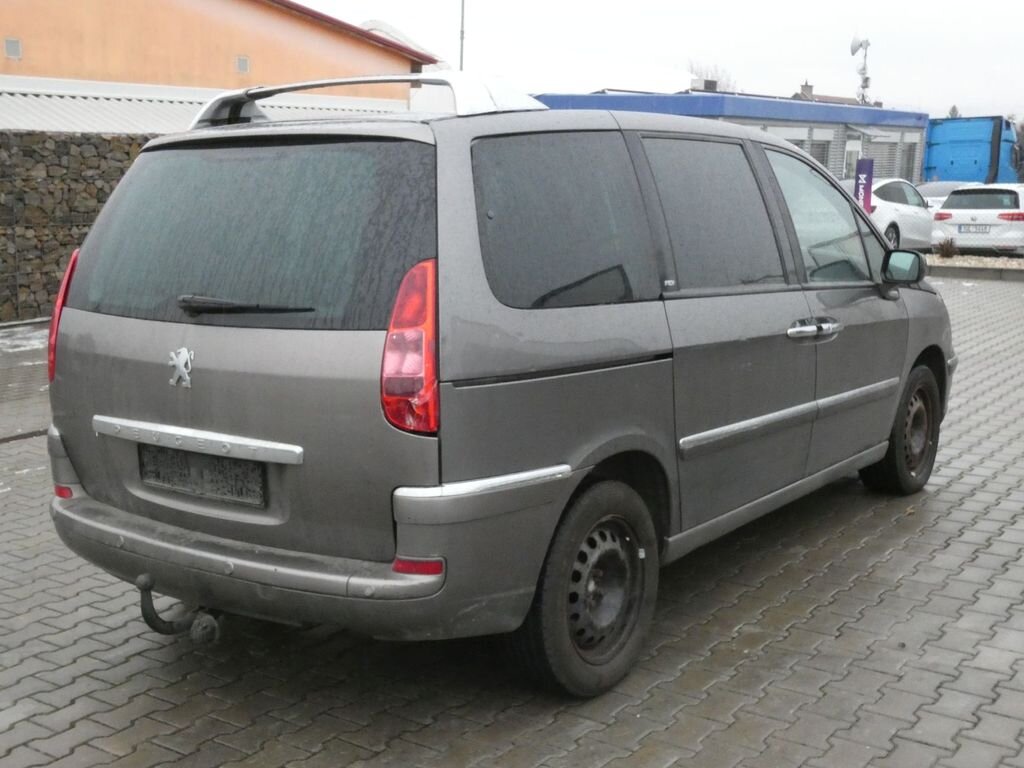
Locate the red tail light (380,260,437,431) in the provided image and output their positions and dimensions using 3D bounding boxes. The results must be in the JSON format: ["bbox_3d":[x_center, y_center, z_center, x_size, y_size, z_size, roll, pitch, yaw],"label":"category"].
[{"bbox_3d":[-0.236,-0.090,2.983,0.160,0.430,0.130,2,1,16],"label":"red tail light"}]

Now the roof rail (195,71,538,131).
[{"bbox_3d":[-0.496,-0.875,3.775,1.220,0.160,0.390,6,11,36],"label":"roof rail"}]

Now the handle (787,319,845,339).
[{"bbox_3d":[1.147,-0.208,4.547,0.055,0.060,0.530,6,11,36],"label":"handle"}]

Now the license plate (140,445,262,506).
[{"bbox_3d":[-0.877,0.252,3.404,0.525,0.118,0.020,6,11,36],"label":"license plate"}]

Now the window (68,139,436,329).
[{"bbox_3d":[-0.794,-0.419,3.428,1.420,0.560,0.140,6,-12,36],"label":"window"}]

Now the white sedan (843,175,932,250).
[{"bbox_3d":[6.833,-3.152,23.006,1.860,1.440,4.690,6,11,37],"label":"white sedan"}]

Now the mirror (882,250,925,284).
[{"bbox_3d":[1.642,-0.490,5.055,0.165,0.145,0.120,6,11,36],"label":"mirror"}]

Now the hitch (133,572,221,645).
[{"bbox_3d":[-0.921,0.616,3.342,0.130,0.225,0.240,6,11,36],"label":"hitch"}]

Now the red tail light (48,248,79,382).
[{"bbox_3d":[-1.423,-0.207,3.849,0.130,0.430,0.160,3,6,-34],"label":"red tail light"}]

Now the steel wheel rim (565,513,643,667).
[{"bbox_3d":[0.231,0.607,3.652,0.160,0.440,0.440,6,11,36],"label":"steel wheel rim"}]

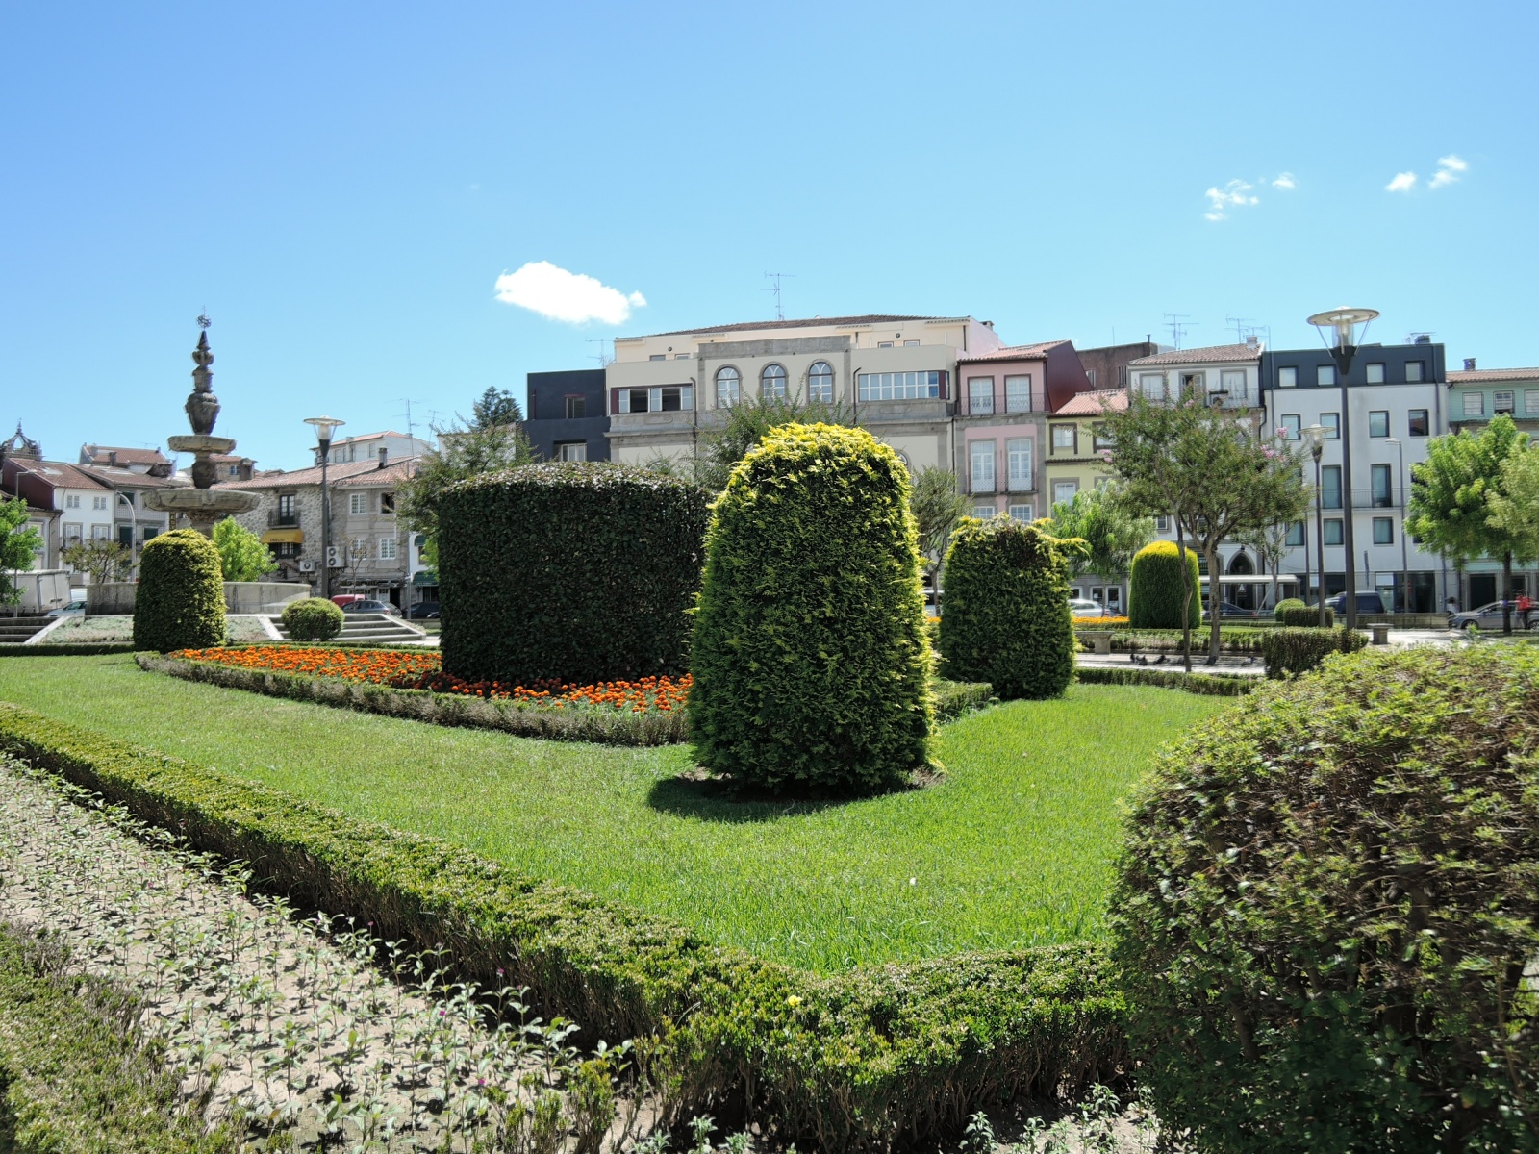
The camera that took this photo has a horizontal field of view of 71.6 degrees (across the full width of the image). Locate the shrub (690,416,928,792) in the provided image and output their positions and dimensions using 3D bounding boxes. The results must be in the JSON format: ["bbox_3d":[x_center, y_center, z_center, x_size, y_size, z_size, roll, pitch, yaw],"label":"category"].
[{"bbox_3d":[0.332,0.169,8.550,1.930,2.800,1.930,-1,-1,2],"label":"shrub"}]

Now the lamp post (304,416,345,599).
[{"bbox_3d":[-13.109,-1.655,31.487,1.240,6.200,1.240,-1,-2,0],"label":"lamp post"}]

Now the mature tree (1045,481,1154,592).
[{"bbox_3d":[14.237,-0.961,45.979,4.700,6.320,4.700,-1,-2,0],"label":"mature tree"}]

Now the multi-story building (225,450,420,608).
[{"bbox_3d":[-27.258,-2.324,69.439,12.700,11.100,7.000,-1,-2,11],"label":"multi-story building"}]

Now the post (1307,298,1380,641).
[{"bbox_3d":[10.047,-1.529,18.525,1.250,6.300,1.250,-1,-2,0],"label":"post"}]

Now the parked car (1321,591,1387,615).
[{"bbox_3d":[29.344,1.642,55.000,4.400,1.750,1.800,-1,-1,11],"label":"parked car"}]

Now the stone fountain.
[{"bbox_3d":[-15.955,-3.365,30.000,3.350,7.700,3.350,-1,-2,0],"label":"stone fountain"}]

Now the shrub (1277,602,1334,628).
[{"bbox_3d":[16.063,1.136,32.000,1.650,0.780,1.300,-1,-1,27],"label":"shrub"}]

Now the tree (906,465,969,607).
[{"bbox_3d":[5.384,-1.108,34.500,2.450,5.000,2.400,-1,-1,9],"label":"tree"}]

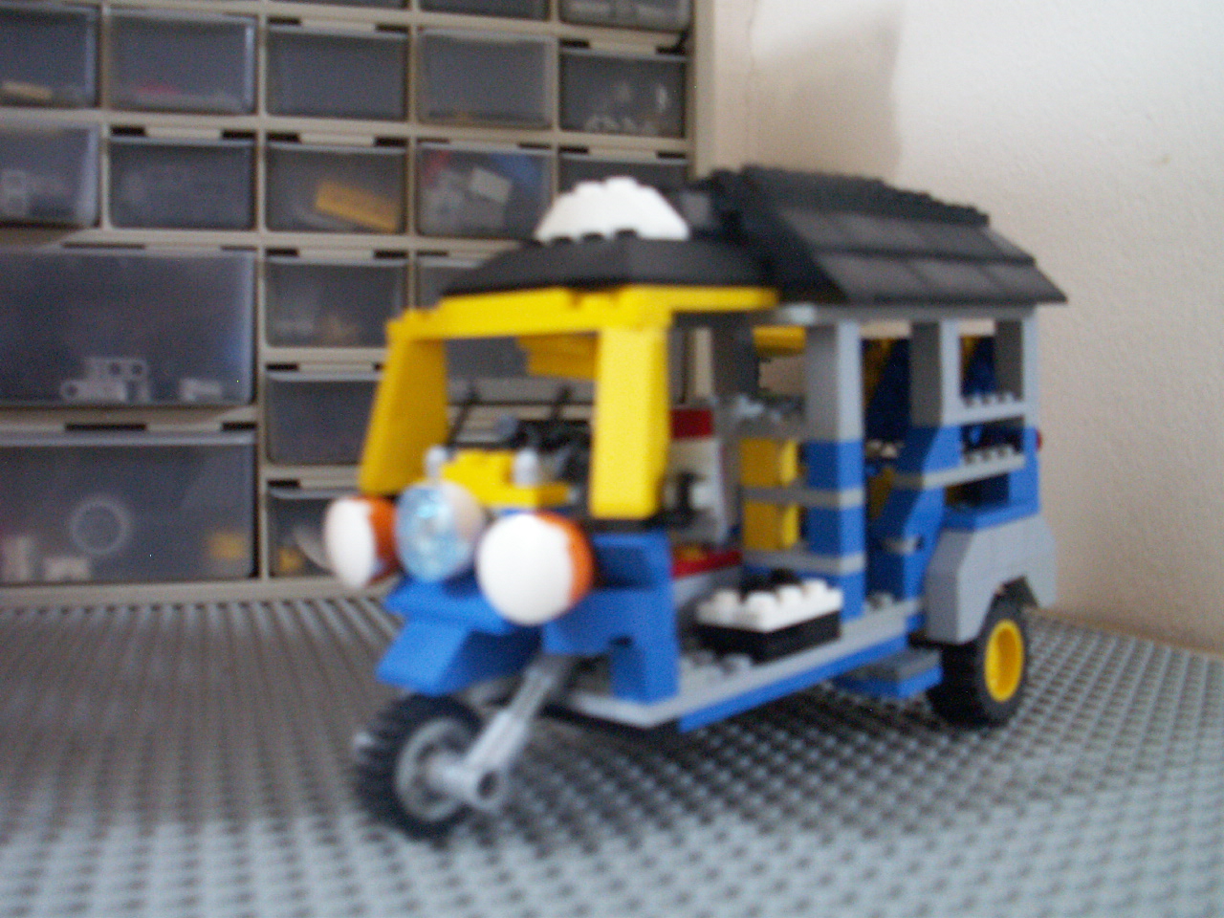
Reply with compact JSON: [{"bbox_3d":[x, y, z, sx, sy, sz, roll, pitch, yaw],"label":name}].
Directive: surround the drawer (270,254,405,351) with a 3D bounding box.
[{"bbox_3d":[-0.123,-0.061,0.548,0.053,0.036,0.135,0,0,-13],"label":"drawer"}]

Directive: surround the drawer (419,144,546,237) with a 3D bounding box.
[{"bbox_3d":[-0.065,-0.103,0.522,0.051,0.035,0.130,0,3,-17],"label":"drawer"}]

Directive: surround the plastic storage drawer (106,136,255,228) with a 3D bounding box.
[{"bbox_3d":[-0.178,-0.105,0.536,0.053,0.036,0.135,0,0,-13],"label":"plastic storage drawer"}]

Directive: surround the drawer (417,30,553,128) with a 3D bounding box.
[{"bbox_3d":[-0.068,-0.147,0.530,0.054,0.036,0.130,-1,3,-18],"label":"drawer"}]

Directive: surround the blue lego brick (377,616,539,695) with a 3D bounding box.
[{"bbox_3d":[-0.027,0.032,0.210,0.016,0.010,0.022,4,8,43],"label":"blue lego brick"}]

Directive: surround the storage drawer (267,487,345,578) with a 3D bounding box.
[{"bbox_3d":[-0.121,0.028,0.549,0.053,0.036,0.135,0,0,-13],"label":"storage drawer"}]

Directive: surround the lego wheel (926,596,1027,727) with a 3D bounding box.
[{"bbox_3d":[0.081,0.044,0.275,0.013,0.030,0.030,3,7,44],"label":"lego wheel"}]

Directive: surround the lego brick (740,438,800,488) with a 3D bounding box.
[{"bbox_3d":[0.032,0.000,0.250,0.008,0.010,0.008,3,7,44],"label":"lego brick"}]

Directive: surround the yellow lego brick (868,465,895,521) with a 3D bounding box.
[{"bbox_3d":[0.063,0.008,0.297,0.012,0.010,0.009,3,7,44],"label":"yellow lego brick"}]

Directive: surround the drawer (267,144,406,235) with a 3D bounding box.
[{"bbox_3d":[-0.122,-0.104,0.521,0.054,0.036,0.130,-1,3,-18],"label":"drawer"}]

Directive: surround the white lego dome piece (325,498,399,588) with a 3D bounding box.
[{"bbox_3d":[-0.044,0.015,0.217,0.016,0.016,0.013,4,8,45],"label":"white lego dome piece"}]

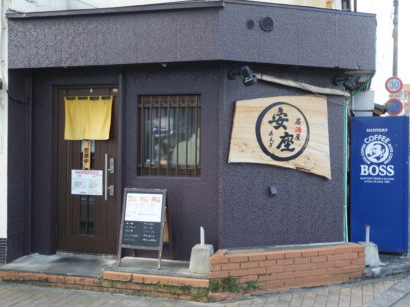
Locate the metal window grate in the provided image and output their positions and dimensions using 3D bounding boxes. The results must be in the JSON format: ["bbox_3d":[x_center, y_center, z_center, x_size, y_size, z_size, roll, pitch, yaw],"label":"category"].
[{"bbox_3d":[-0.407,-0.198,5.678,0.754,0.931,0.060,0,1,14],"label":"metal window grate"}]

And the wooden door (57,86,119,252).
[{"bbox_3d":[-1.427,0.199,6.045,0.866,2.026,0.090,0,1,14],"label":"wooden door"}]

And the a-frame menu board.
[{"bbox_3d":[-0.648,0.804,5.529,0.485,0.830,0.500,0,1,13],"label":"a-frame menu board"}]

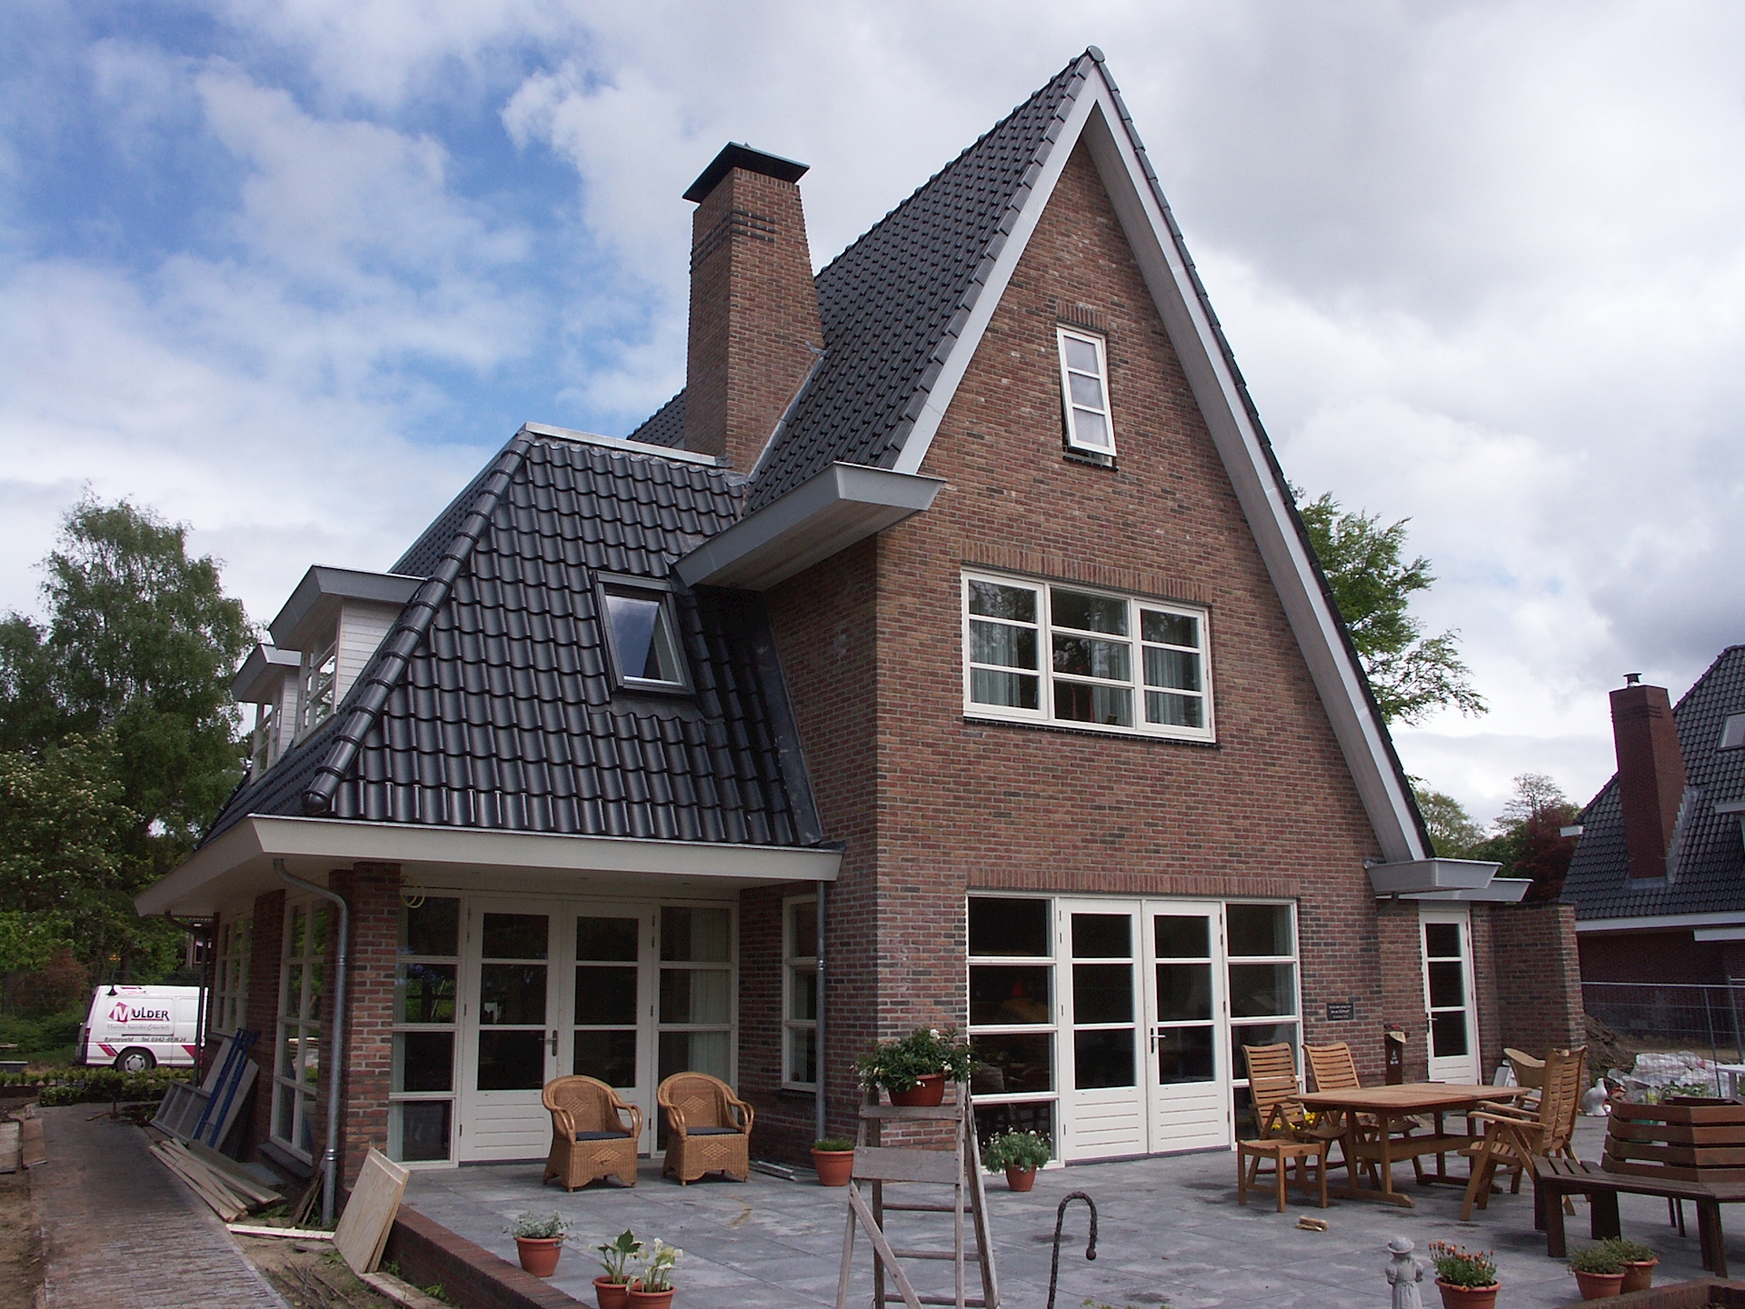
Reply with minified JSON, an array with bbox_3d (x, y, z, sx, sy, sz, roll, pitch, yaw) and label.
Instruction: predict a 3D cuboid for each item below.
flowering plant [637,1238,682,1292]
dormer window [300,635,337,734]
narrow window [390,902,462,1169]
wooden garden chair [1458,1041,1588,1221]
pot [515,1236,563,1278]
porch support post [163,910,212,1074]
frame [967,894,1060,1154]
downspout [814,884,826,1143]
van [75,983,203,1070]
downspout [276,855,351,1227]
[{"bbox_3d":[-1.002,2.877,6.650,0.220,0.250,0.220,7,-14,-29],"label":"flowering plant"},{"bbox_3d":[-5.919,0.312,15.094,0.120,1.170,2.800,7,-15,-29],"label":"dormer window"},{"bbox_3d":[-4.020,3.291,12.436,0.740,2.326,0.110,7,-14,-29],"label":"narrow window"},{"bbox_3d":[4.477,3.309,9.730,0.740,1.100,0.580,-11,-17,40],"label":"wooden garden chair"},{"bbox_3d":[-1.859,3.358,7.917,0.270,0.215,0.270,0,-13,0],"label":"pot"},{"bbox_3d":[-8.927,4.614,18.335,0.580,2.500,0.180,8,-16,-31],"label":"porch support post"},{"bbox_3d":[1.235,3.254,12.303,0.970,2.310,0.110,7,-15,-29],"label":"frame"},{"bbox_3d":[-0.453,3.226,12.314,0.080,2.386,0.080,0,-13,0],"label":"downspout"},{"bbox_3d":[-14.843,8.302,31.199,4.700,1.910,1.850,7,-15,-29],"label":"van"},{"bbox_3d":[-4.245,2.877,10.543,0.580,2.640,0.100,7,-15,-29],"label":"downspout"}]

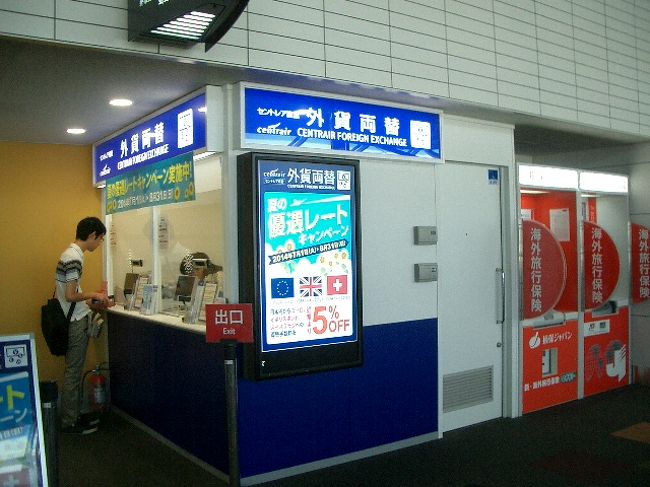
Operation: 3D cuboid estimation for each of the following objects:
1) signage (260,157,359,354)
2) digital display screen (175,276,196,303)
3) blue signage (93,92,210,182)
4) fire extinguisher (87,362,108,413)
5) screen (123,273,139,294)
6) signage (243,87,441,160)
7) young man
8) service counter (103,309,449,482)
[{"bbox_3d":[-0.091,0.072,4.092,0.714,1.137,0.040,-1,-1,-34],"label":"signage"},{"bbox_3d":[-1.087,0.353,5.119,0.260,0.200,0.040,-1,-11,43],"label":"digital display screen"},{"bbox_3d":[-1.392,-0.750,5.102,0.100,0.399,2.500,-1,-1,-34],"label":"blue signage"},{"bbox_3d":[-2.090,1.316,6.038,0.180,0.458,0.150,-1,-1,-34],"label":"fire extinguisher"},{"bbox_3d":[-1.832,0.381,6.203,0.260,0.200,0.040,-1,-11,43],"label":"screen"},{"bbox_3d":[0.154,-0.772,4.436,1.672,0.392,0.130,-1,-1,-34],"label":"signage"},{"bbox_3d":[-2.007,0.653,5.460,0.450,1.736,0.430,-1,-1,-41],"label":"young man"},{"bbox_3d":[-0.565,1.031,5.537,1.740,0.950,2.560,-1,-1,-34],"label":"service counter"}]

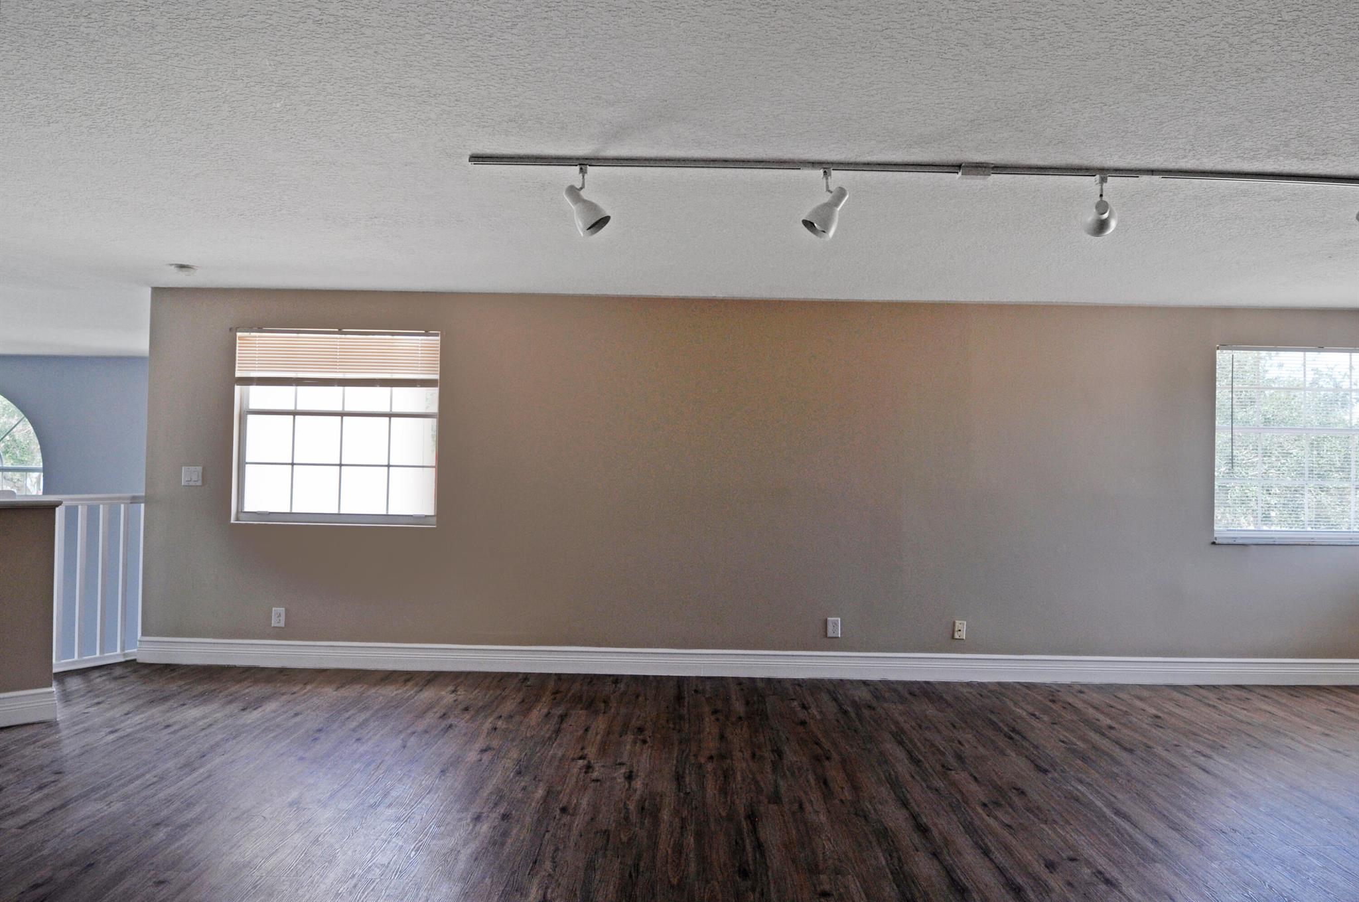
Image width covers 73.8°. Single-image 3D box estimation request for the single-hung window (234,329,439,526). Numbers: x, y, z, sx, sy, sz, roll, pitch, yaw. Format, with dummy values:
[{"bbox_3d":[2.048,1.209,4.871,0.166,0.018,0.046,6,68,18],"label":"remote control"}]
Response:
[{"bbox_3d":[-2.203,-0.146,5.855,1.313,1.248,0.090,1,-1,0],"label":"single-hung window"}]

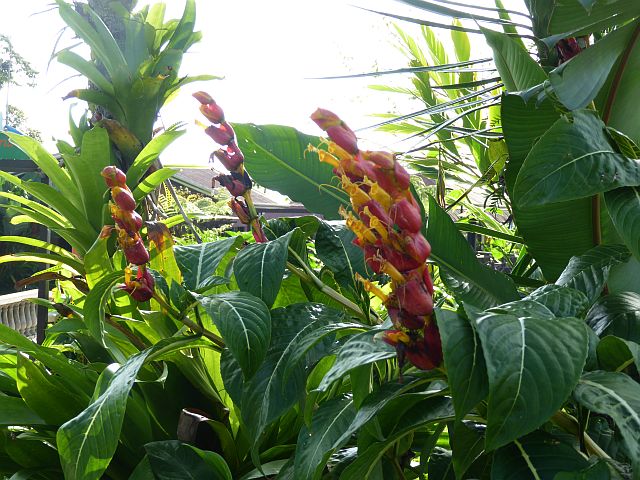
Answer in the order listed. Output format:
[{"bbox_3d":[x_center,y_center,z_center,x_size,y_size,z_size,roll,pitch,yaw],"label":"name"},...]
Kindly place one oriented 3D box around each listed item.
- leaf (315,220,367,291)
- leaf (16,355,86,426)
[{"bbox_3d":[0.036,0.028,2.050,0.089,0.118,0.080,1,3,10],"label":"leaf"},{"bbox_3d":[-0.409,0.229,1.950,0.109,0.113,0.100,0,3,0],"label":"leaf"}]

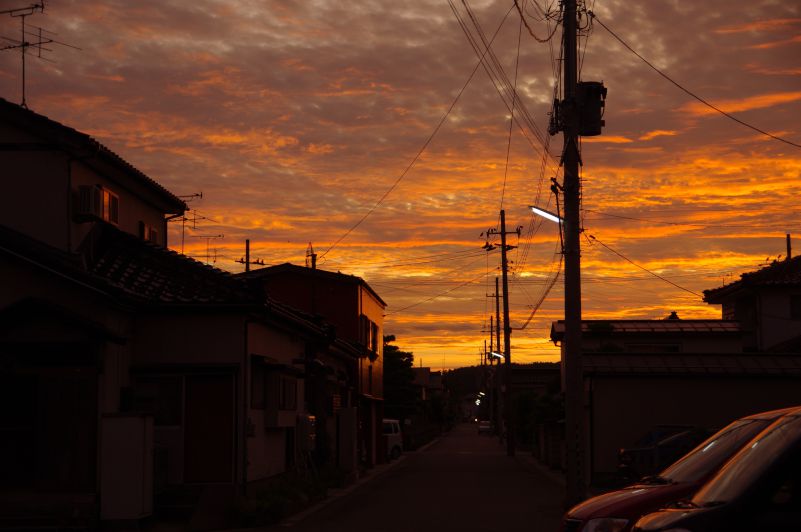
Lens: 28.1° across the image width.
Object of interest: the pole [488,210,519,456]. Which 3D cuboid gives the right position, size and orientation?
[{"bbox_3d":[4.819,3.055,72.546,1.400,11.100,0.600,-1,-6,2],"label":"pole"}]

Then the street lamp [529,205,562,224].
[{"bbox_3d":[2.628,-0.932,28.800,0.680,0.160,0.160,16,-5,4],"label":"street lamp"}]

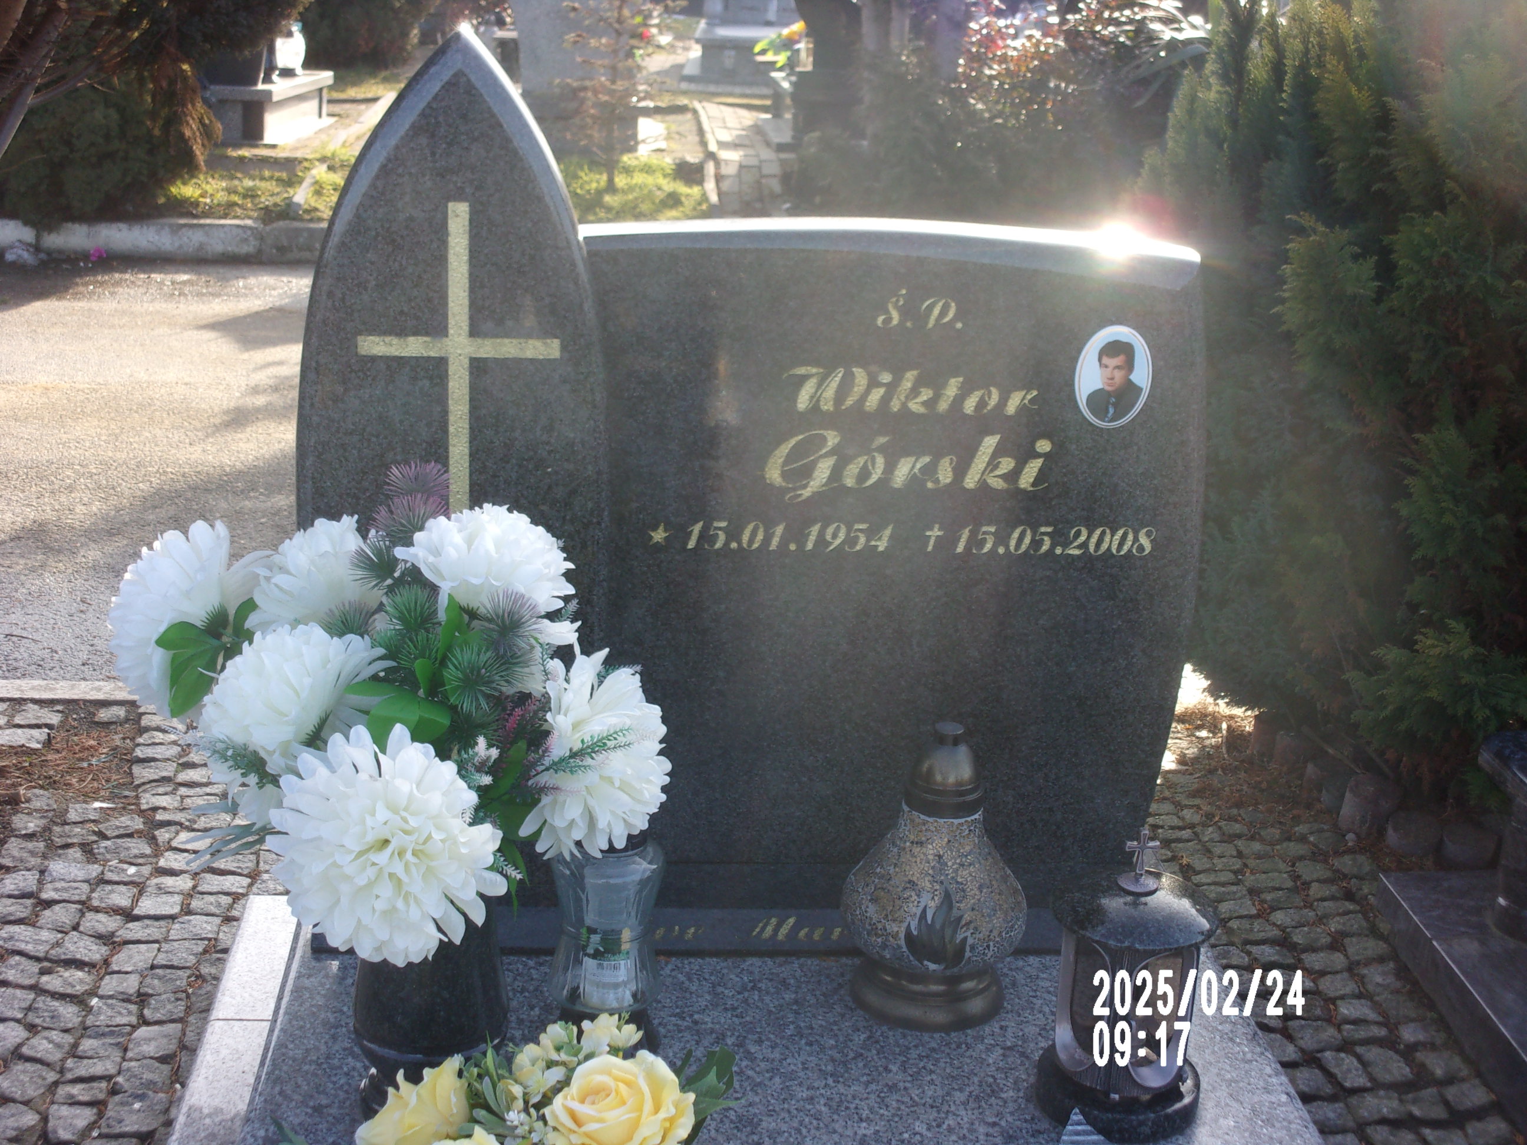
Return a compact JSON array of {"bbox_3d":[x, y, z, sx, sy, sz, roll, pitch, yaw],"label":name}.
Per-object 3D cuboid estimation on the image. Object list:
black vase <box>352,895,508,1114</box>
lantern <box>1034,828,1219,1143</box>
[{"bbox_3d":[-0.329,0.405,2.307,0.156,0.294,0.156,1,17,-5],"label":"black vase"},{"bbox_3d":[0.373,0.402,2.383,0.168,0.307,0.168,1,17,-5],"label":"lantern"}]

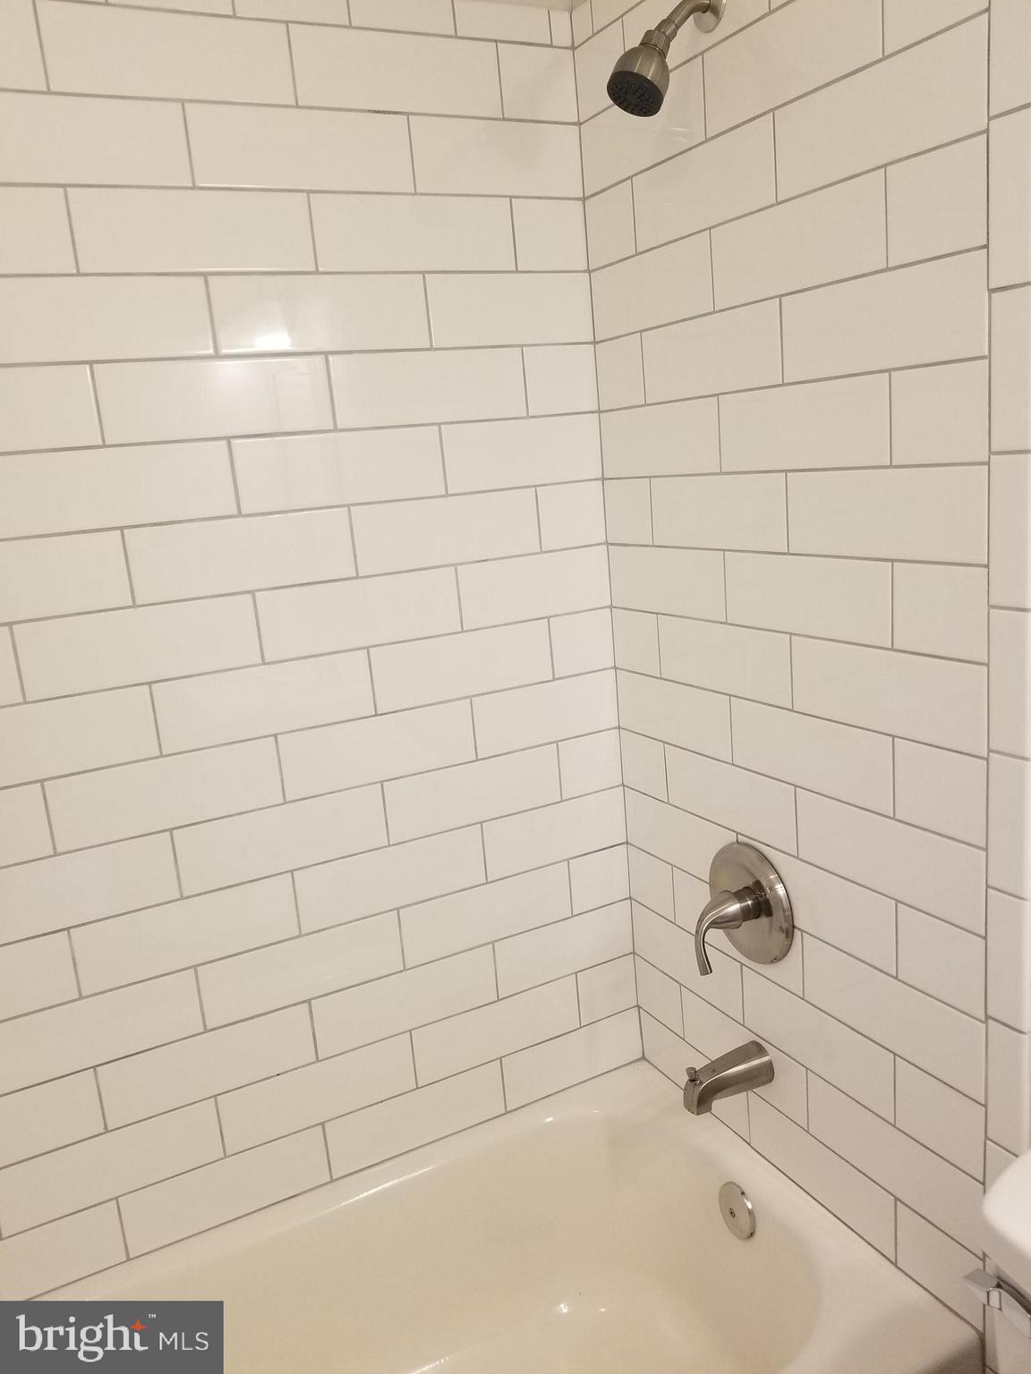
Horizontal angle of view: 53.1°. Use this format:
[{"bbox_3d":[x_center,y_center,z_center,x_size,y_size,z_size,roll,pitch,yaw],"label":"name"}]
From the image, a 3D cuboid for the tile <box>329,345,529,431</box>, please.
[{"bbox_3d":[-0.121,-0.441,1.521,0.304,0.102,0.009,-11,13,-25],"label":"tile"}]

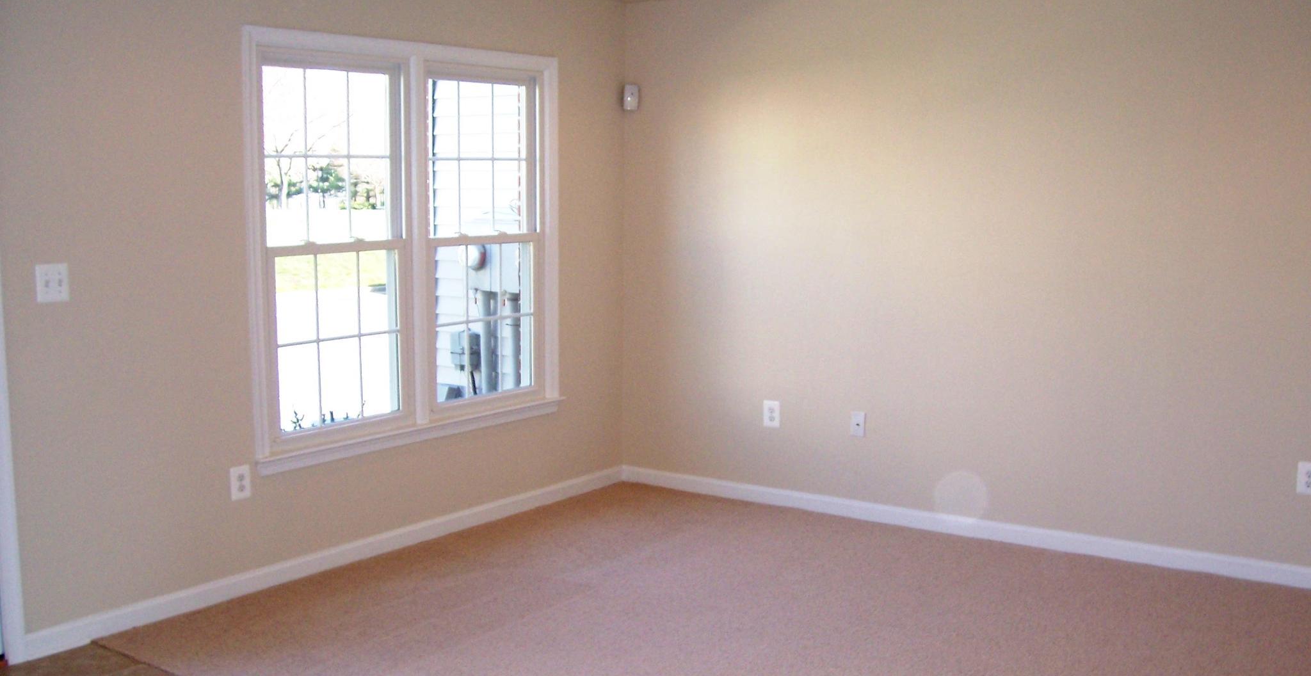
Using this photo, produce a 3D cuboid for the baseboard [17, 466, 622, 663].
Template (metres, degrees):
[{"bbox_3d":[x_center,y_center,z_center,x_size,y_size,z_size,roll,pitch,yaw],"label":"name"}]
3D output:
[{"bbox_3d":[-1.100,0.849,5.388,0.018,0.086,3.145,6,9,37],"label":"baseboard"}]

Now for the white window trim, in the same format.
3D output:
[{"bbox_3d":[-0.990,-0.390,5.422,0.120,1.667,1.725,6,9,37],"label":"white window trim"}]

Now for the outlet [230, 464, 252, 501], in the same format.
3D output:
[{"bbox_3d":[-1.535,0.538,4.774,0.010,0.122,0.077,6,9,37],"label":"outlet"}]

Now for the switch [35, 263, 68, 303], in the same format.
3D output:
[{"bbox_3d":[-1.937,-0.175,4.143,0.012,0.121,0.112,6,9,37],"label":"switch"}]

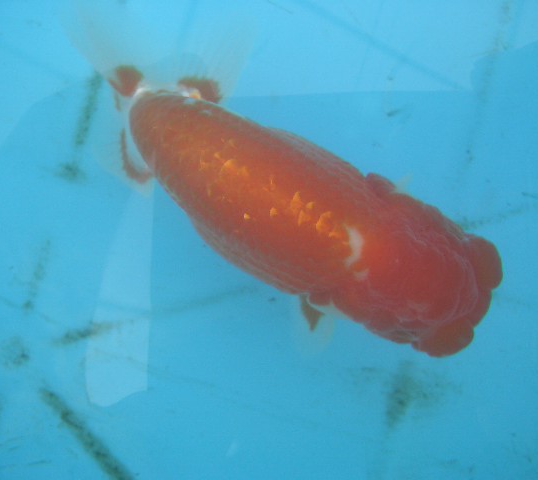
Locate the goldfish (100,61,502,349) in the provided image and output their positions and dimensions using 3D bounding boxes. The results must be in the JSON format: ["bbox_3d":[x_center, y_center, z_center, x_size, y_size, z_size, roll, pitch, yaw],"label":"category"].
[{"bbox_3d":[0.005,-0.014,0.300,0.205,0.078,0.075,28,80,6],"label":"goldfish"}]

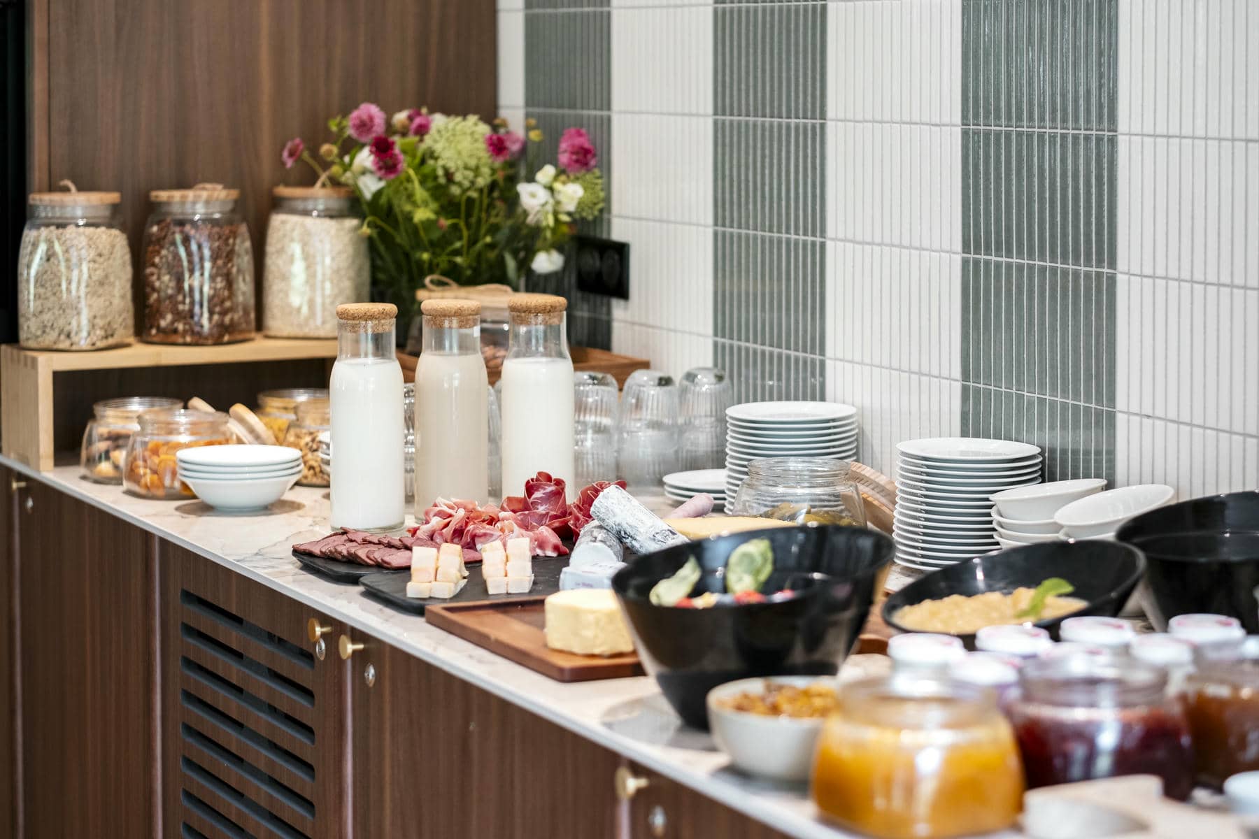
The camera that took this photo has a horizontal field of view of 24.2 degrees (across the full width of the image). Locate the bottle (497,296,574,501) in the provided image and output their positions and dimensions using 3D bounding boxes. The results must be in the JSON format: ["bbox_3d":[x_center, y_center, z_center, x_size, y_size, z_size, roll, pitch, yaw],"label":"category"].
[{"bbox_3d":[-0.107,-0.016,3.482,0.086,0.255,0.086,0,7,0],"label":"bottle"}]

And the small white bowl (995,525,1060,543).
[{"bbox_3d":[0.439,0.129,3.053,0.123,0.058,0.123,0,7,0],"label":"small white bowl"}]

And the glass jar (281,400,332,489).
[{"bbox_3d":[-0.389,0.031,3.928,0.155,0.098,0.155,0,7,0],"label":"glass jar"}]

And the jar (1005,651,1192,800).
[{"bbox_3d":[0.363,0.238,2.290,0.155,0.095,0.155,0,7,0],"label":"jar"}]

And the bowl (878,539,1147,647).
[{"bbox_3d":[0.337,0.172,2.564,0.230,0.112,0.230,0,7,0],"label":"bowl"}]

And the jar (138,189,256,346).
[{"bbox_3d":[-0.593,-0.213,4.047,0.153,0.208,0.153,-4,8,-27],"label":"jar"}]

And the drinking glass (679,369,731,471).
[{"bbox_3d":[0.102,0.004,3.920,0.072,0.146,0.072,0,7,0],"label":"drinking glass"}]

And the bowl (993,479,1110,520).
[{"bbox_3d":[0.438,0.094,3.052,0.123,0.059,0.123,-5,6,1],"label":"bowl"}]

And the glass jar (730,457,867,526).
[{"bbox_3d":[0.186,0.098,3.211,0.150,0.098,0.150,0,7,0],"label":"glass jar"}]

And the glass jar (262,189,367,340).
[{"bbox_3d":[-0.442,-0.224,4.135,0.151,0.208,0.151,0,7,0],"label":"glass jar"}]

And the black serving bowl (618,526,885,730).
[{"bbox_3d":[0.101,0.173,2.407,0.230,0.149,0.230,0,7,0],"label":"black serving bowl"}]

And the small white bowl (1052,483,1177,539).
[{"bbox_3d":[0.489,0.105,2.954,0.124,0.059,0.124,-7,10,1],"label":"small white bowl"}]

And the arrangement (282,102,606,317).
[{"bbox_3d":[-0.270,-0.287,4.179,0.430,0.350,0.360,-4,8,-27],"label":"arrangement"}]

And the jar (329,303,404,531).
[{"bbox_3d":[-0.315,-0.004,3.534,0.087,0.270,0.087,0,7,0],"label":"jar"}]

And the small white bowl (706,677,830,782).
[{"bbox_3d":[0.134,0.250,2.356,0.141,0.060,0.141,0,7,0],"label":"small white bowl"}]

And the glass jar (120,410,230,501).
[{"bbox_3d":[-0.581,0.045,3.827,0.155,0.099,0.155,0,7,0],"label":"glass jar"}]

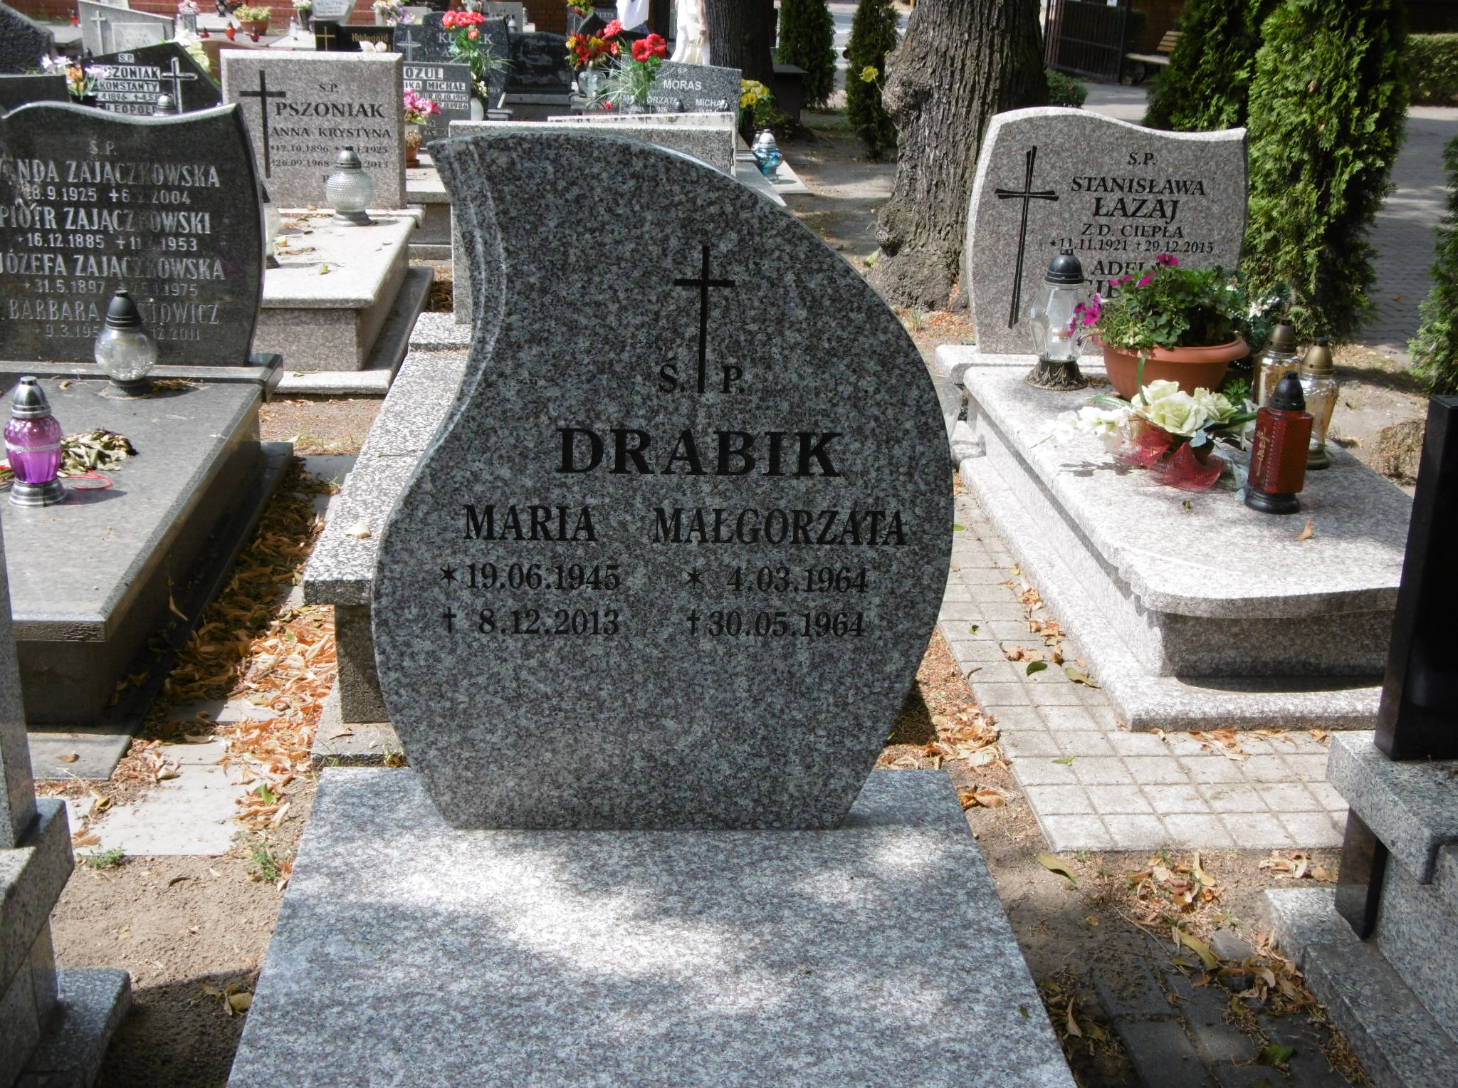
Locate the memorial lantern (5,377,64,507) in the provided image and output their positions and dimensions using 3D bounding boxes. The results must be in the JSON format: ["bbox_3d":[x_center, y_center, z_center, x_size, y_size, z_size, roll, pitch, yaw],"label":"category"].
[{"bbox_3d":[-1.375,-0.206,3.567,0.124,0.245,0.124,1,20,-4],"label":"memorial lantern"}]

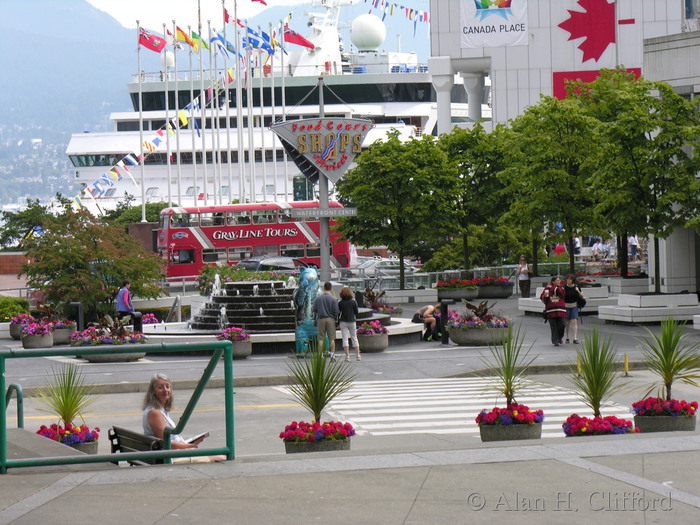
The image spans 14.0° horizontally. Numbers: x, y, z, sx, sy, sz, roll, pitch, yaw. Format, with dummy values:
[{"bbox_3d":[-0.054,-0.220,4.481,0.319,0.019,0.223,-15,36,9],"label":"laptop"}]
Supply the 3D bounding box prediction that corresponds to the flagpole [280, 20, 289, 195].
[{"bbox_3d":[-3.767,-8.283,164.000,0.150,11.300,0.150,-2,1,0],"label":"flagpole"}]

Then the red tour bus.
[{"bbox_3d":[-5.001,-0.906,147.600,9.600,4.150,2.500,-3,1,-16],"label":"red tour bus"}]

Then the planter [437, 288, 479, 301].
[{"bbox_3d":[3.579,1.077,94.500,1.400,0.450,0.800,-1,2,17],"label":"planter"}]

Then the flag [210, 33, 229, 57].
[{"bbox_3d":[-7.409,-12.453,162.500,1.150,1.450,0.350,-2,1,-6],"label":"flag"}]

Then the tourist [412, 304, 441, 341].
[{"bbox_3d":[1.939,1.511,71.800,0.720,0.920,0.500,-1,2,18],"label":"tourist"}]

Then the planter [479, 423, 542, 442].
[{"bbox_3d":[1.901,2.116,33.700,0.750,0.420,0.750,-2,1,0],"label":"planter"}]

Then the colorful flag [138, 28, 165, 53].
[{"bbox_3d":[-11.914,-13.392,172.000,1.700,1.400,0.300,-2,1,0],"label":"colorful flag"}]

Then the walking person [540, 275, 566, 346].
[{"bbox_3d":[4.829,1.160,67.500,0.600,1.660,0.420,-1,1,5],"label":"walking person"}]

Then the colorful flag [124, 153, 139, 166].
[{"bbox_3d":[-17.242,-8.128,225.000,1.050,1.000,0.250,-2,1,0],"label":"colorful flag"}]

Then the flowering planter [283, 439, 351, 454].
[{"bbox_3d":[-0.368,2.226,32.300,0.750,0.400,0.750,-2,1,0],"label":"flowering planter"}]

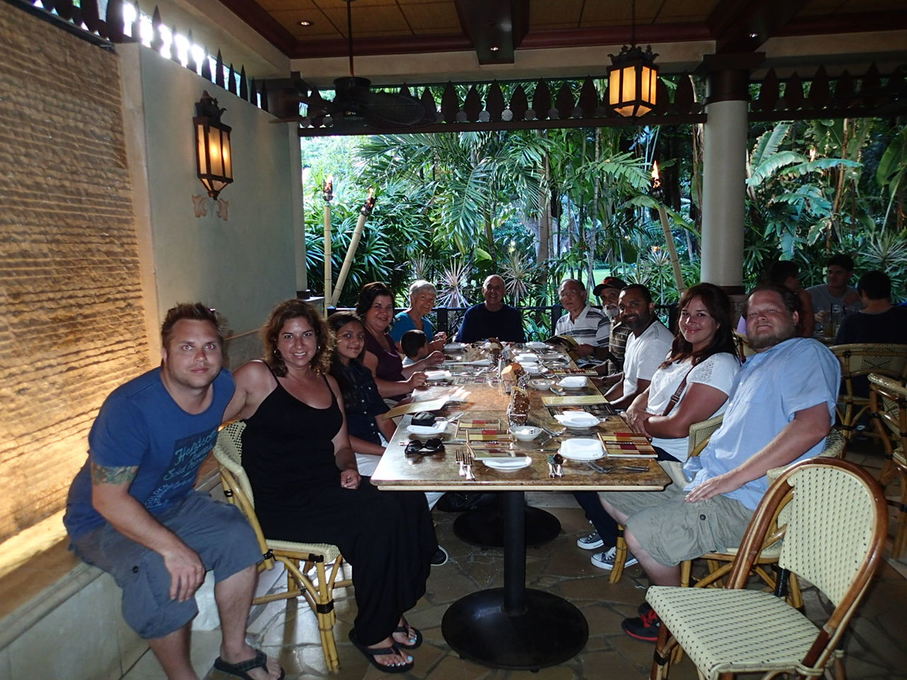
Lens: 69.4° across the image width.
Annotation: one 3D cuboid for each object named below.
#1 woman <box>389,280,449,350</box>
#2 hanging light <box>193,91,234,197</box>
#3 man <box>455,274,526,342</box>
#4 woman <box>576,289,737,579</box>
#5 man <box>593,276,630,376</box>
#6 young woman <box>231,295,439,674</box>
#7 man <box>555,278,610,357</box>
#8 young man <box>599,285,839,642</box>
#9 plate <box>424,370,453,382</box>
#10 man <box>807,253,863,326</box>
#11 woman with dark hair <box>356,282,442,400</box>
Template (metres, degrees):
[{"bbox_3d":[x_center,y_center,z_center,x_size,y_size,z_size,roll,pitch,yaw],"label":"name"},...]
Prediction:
[{"bbox_3d":[-0.210,0.238,4.445,0.740,1.260,0.460,6,10,44],"label":"woman"},{"bbox_3d":[-1.384,-1.117,3.762,0.170,0.580,0.260,0,7,6],"label":"hanging light"},{"bbox_3d":[0.305,0.136,5.101,0.580,1.280,0.780,0,7,3],"label":"man"},{"bbox_3d":[1.005,0.398,2.998,0.820,1.280,0.560,-4,8,-22],"label":"woman"},{"bbox_3d":[0.930,0.241,4.224,0.800,1.280,0.500,-3,8,-18],"label":"man"},{"bbox_3d":[-0.409,0.493,2.388,0.700,1.290,0.500,4,9,33],"label":"young woman"},{"bbox_3d":[0.876,0.191,4.725,0.780,1.250,0.520,-7,9,-39],"label":"man"},{"bbox_3d":[0.999,0.482,2.481,0.780,1.370,0.640,-2,7,-7],"label":"young man"},{"bbox_3d":[-0.089,0.207,3.627,0.165,0.030,0.165,0,7,3],"label":"plate"},{"bbox_3d":[2.682,0.099,4.618,0.530,1.410,0.760,2,8,20],"label":"man"},{"bbox_3d":[-0.309,0.360,3.517,0.760,1.260,0.500,4,9,35],"label":"woman with dark hair"}]

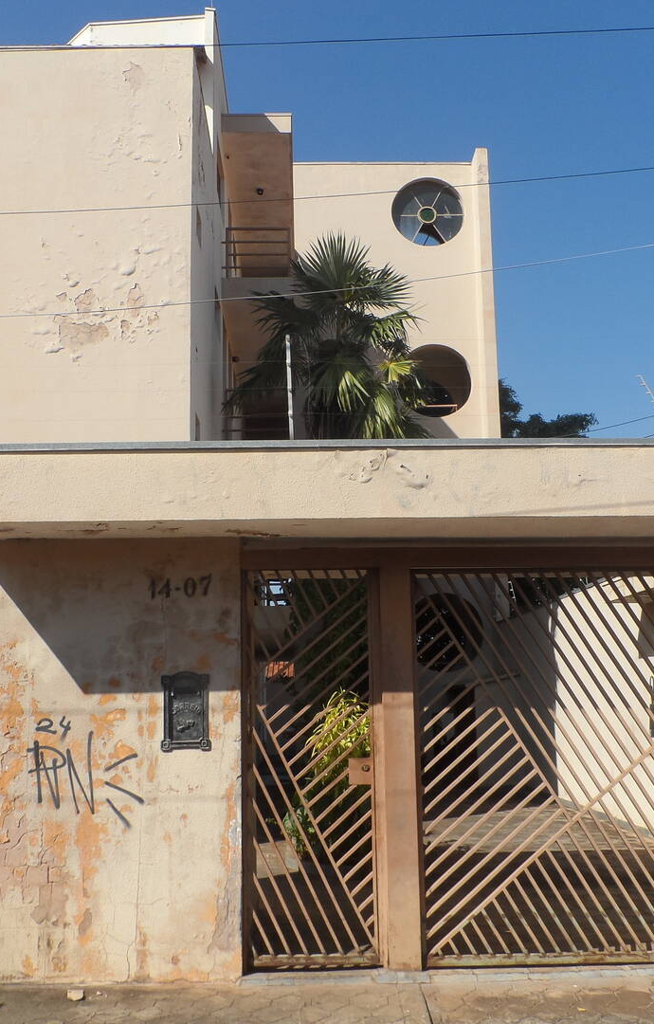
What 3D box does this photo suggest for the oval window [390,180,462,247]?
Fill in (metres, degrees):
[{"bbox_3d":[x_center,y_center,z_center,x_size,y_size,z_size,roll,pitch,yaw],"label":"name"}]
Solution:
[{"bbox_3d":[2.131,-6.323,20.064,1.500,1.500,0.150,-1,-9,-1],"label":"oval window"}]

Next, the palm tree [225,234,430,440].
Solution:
[{"bbox_3d":[0.035,0.045,12.538,2.752,7.884,2.752,-1,-9,-1],"label":"palm tree"}]

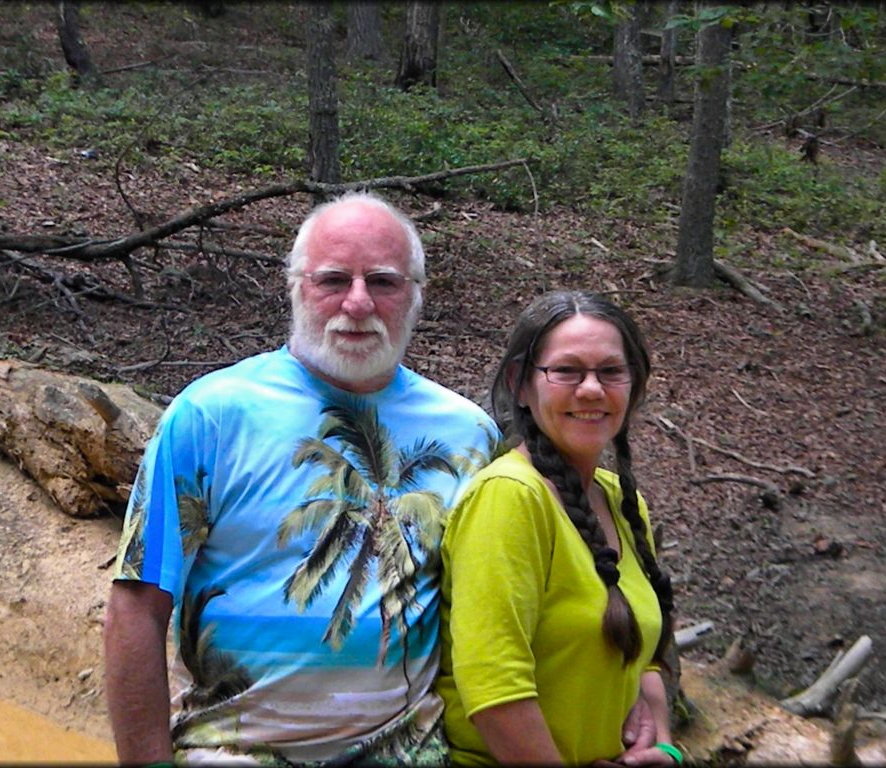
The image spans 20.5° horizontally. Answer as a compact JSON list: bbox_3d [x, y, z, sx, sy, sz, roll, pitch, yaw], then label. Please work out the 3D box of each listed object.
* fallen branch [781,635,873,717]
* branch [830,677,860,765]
[{"bbox_3d":[0.879,0.670,5.577,0.296,0.074,0.055,-31,26,-30],"label":"fallen branch"},{"bbox_3d":[0.875,0.738,5.350,0.055,0.195,0.060,0,3,0],"label":"branch"}]

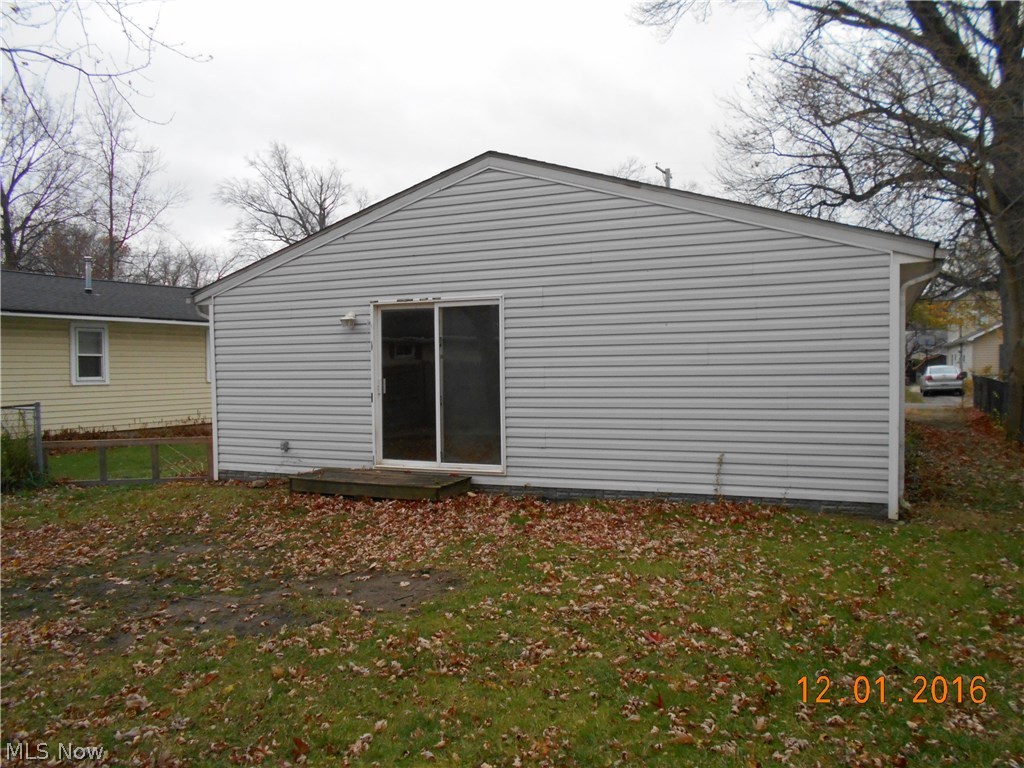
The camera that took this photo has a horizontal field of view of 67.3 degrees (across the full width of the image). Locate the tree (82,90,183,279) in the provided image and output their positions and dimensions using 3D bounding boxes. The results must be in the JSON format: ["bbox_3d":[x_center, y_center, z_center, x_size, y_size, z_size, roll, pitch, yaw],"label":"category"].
[{"bbox_3d":[-20.096,-7.264,41.223,5.600,16.770,5.600,-2,2,-26],"label":"tree"}]

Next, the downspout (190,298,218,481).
[{"bbox_3d":[-4.307,0.068,10.797,0.460,2.515,0.150,0,2,23],"label":"downspout"}]

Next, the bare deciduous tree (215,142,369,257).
[{"bbox_3d":[-12.605,-6.618,45.200,9.400,15.030,9.200,-1,2,-15],"label":"bare deciduous tree"}]

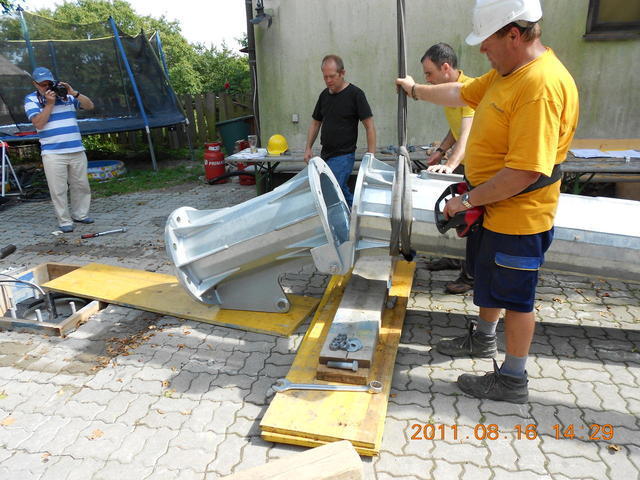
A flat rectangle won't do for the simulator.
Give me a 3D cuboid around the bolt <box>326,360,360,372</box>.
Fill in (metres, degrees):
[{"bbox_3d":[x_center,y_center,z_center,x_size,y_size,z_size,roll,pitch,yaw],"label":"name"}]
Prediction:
[{"bbox_3d":[0.111,0.620,2.362,0.155,0.050,0.050,3,19,15],"label":"bolt"}]

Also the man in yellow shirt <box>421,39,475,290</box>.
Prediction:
[{"bbox_3d":[0.995,-0.455,3.304,0.680,1.660,0.540,-11,20,-26],"label":"man in yellow shirt"}]

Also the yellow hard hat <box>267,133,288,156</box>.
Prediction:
[{"bbox_3d":[-0.464,-1.027,5.250,0.225,0.165,0.280,3,18,14],"label":"yellow hard hat"}]

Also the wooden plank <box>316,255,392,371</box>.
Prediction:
[{"bbox_3d":[0.271,0.408,2.997,0.250,0.050,1.320,2,18,13],"label":"wooden plank"}]

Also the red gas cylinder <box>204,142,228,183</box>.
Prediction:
[{"bbox_3d":[-1.587,-1.169,7.300,0.310,0.600,0.310,-2,18,0],"label":"red gas cylinder"}]

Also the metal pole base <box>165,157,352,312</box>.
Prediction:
[{"bbox_3d":[-0.324,0.039,3.096,1.040,0.880,0.690,-17,14,17],"label":"metal pole base"}]

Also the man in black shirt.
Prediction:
[{"bbox_3d":[0.181,-0.687,4.093,0.580,1.662,0.420,1,18,11],"label":"man in black shirt"}]

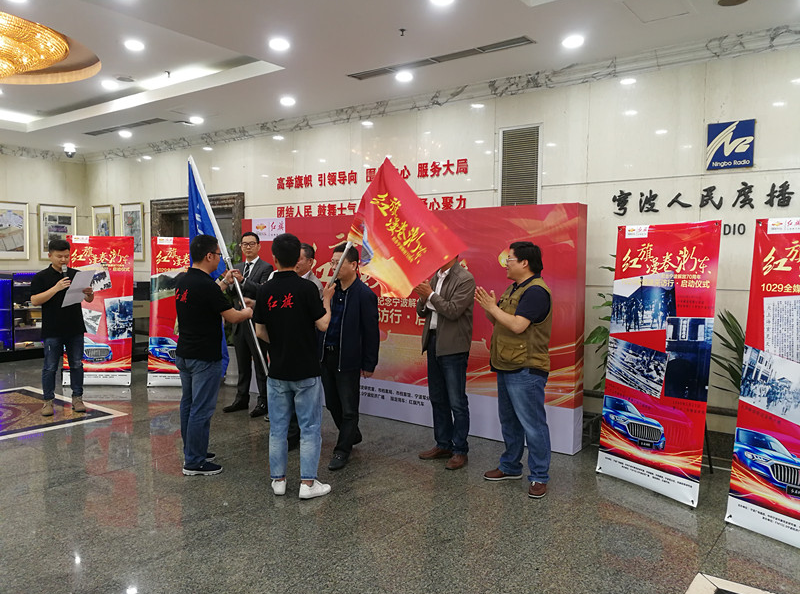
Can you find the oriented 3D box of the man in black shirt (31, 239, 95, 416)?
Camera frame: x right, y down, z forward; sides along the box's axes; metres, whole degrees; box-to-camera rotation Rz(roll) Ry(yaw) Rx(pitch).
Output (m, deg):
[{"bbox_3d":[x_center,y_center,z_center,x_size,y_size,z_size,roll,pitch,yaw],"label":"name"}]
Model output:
[{"bbox_3d":[-3.394,0.292,6.270,0.580,1.720,0.450,-1,4,-27],"label":"man in black shirt"}]

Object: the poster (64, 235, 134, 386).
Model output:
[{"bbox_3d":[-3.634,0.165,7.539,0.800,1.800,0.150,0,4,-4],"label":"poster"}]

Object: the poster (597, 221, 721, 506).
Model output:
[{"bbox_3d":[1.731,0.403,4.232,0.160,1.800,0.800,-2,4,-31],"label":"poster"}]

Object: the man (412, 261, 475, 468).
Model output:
[{"bbox_3d":[0.330,0.402,4.763,0.430,1.730,0.500,-2,5,-37],"label":"man"}]

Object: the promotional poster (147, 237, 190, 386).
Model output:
[{"bbox_3d":[-2.614,0.173,7.538,0.800,1.800,0.150,0,4,-3],"label":"promotional poster"}]

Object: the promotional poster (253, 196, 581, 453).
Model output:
[{"bbox_3d":[-0.163,0.182,6.192,4.000,2.000,0.200,3,4,36],"label":"promotional poster"}]

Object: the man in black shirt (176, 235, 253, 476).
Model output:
[{"bbox_3d":[-1.386,0.406,4.659,0.580,1.720,0.500,-2,4,-33],"label":"man in black shirt"}]

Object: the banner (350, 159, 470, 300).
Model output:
[{"bbox_3d":[0.058,-0.501,4.500,0.620,0.870,0.220,-44,0,1],"label":"banner"}]

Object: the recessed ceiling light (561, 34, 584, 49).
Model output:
[{"bbox_3d":[1.304,-1.926,4.710,0.180,0.040,0.180,0,4,0],"label":"recessed ceiling light"}]

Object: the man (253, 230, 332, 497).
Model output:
[{"bbox_3d":[-0.706,0.436,4.252,0.520,1.720,0.500,2,4,22],"label":"man"}]

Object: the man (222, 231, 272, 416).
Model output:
[{"bbox_3d":[-1.558,0.262,6.326,0.540,1.800,0.450,2,4,30],"label":"man"}]

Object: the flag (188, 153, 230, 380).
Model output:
[{"bbox_3d":[-1.527,-0.242,4.950,0.360,1.660,0.320,1,4,12],"label":"flag"}]

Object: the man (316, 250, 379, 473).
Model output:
[{"bbox_3d":[-0.411,0.426,4.890,0.440,1.678,0.500,-3,5,-42],"label":"man"}]

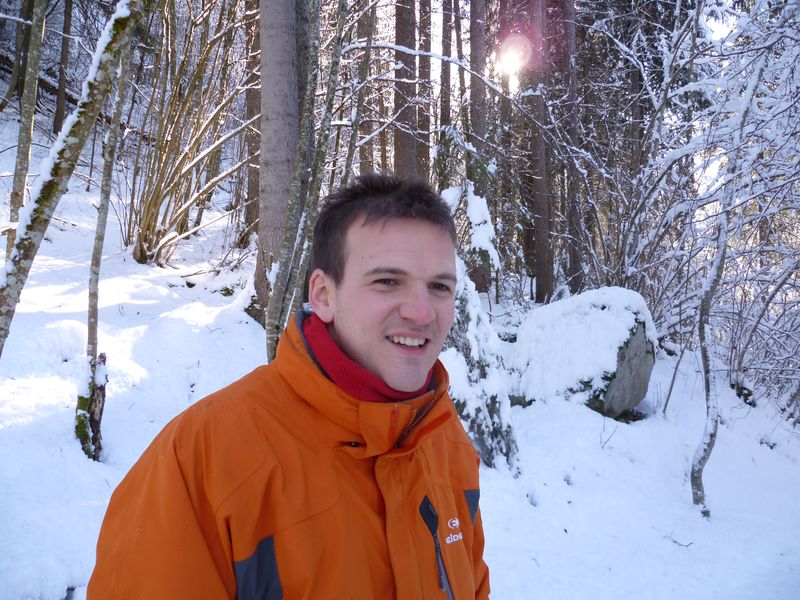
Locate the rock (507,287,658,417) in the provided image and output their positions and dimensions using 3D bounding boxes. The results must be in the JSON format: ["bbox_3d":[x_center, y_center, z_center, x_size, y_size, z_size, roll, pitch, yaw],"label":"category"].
[{"bbox_3d":[2.140,0.605,7.600,1.600,1.500,1.300,-2,-3,27],"label":"rock"}]

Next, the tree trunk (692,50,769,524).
[{"bbox_3d":[2.600,-0.140,5.100,0.600,3.700,0.420,0,-3,0],"label":"tree trunk"}]

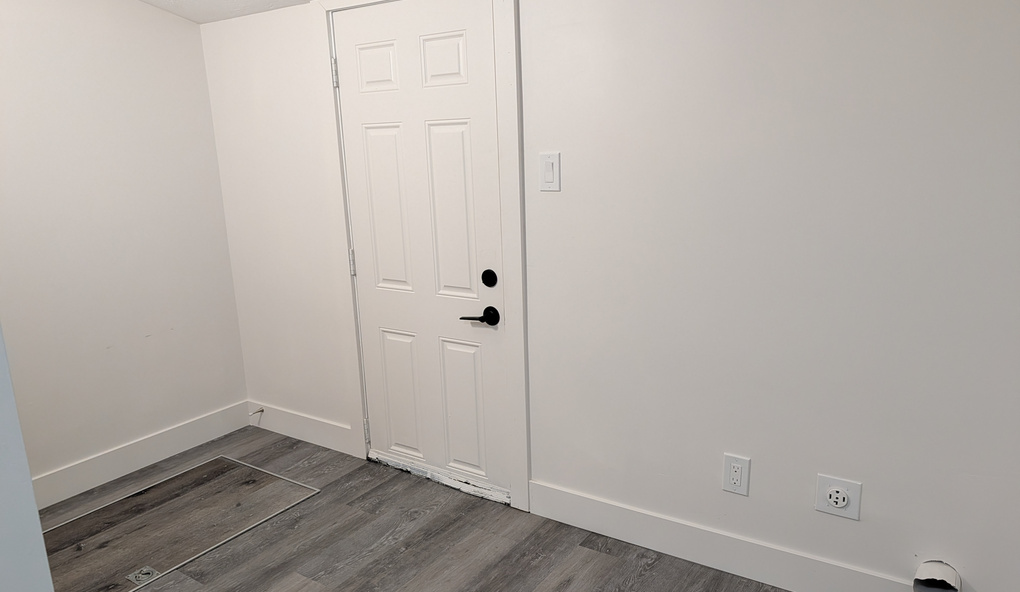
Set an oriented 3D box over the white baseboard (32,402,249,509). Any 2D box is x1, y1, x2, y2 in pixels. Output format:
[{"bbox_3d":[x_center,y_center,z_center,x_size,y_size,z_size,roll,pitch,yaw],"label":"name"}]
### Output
[{"bbox_3d":[-1.570,0.676,3.109,0.015,0.132,1.025,6,15,33],"label":"white baseboard"}]

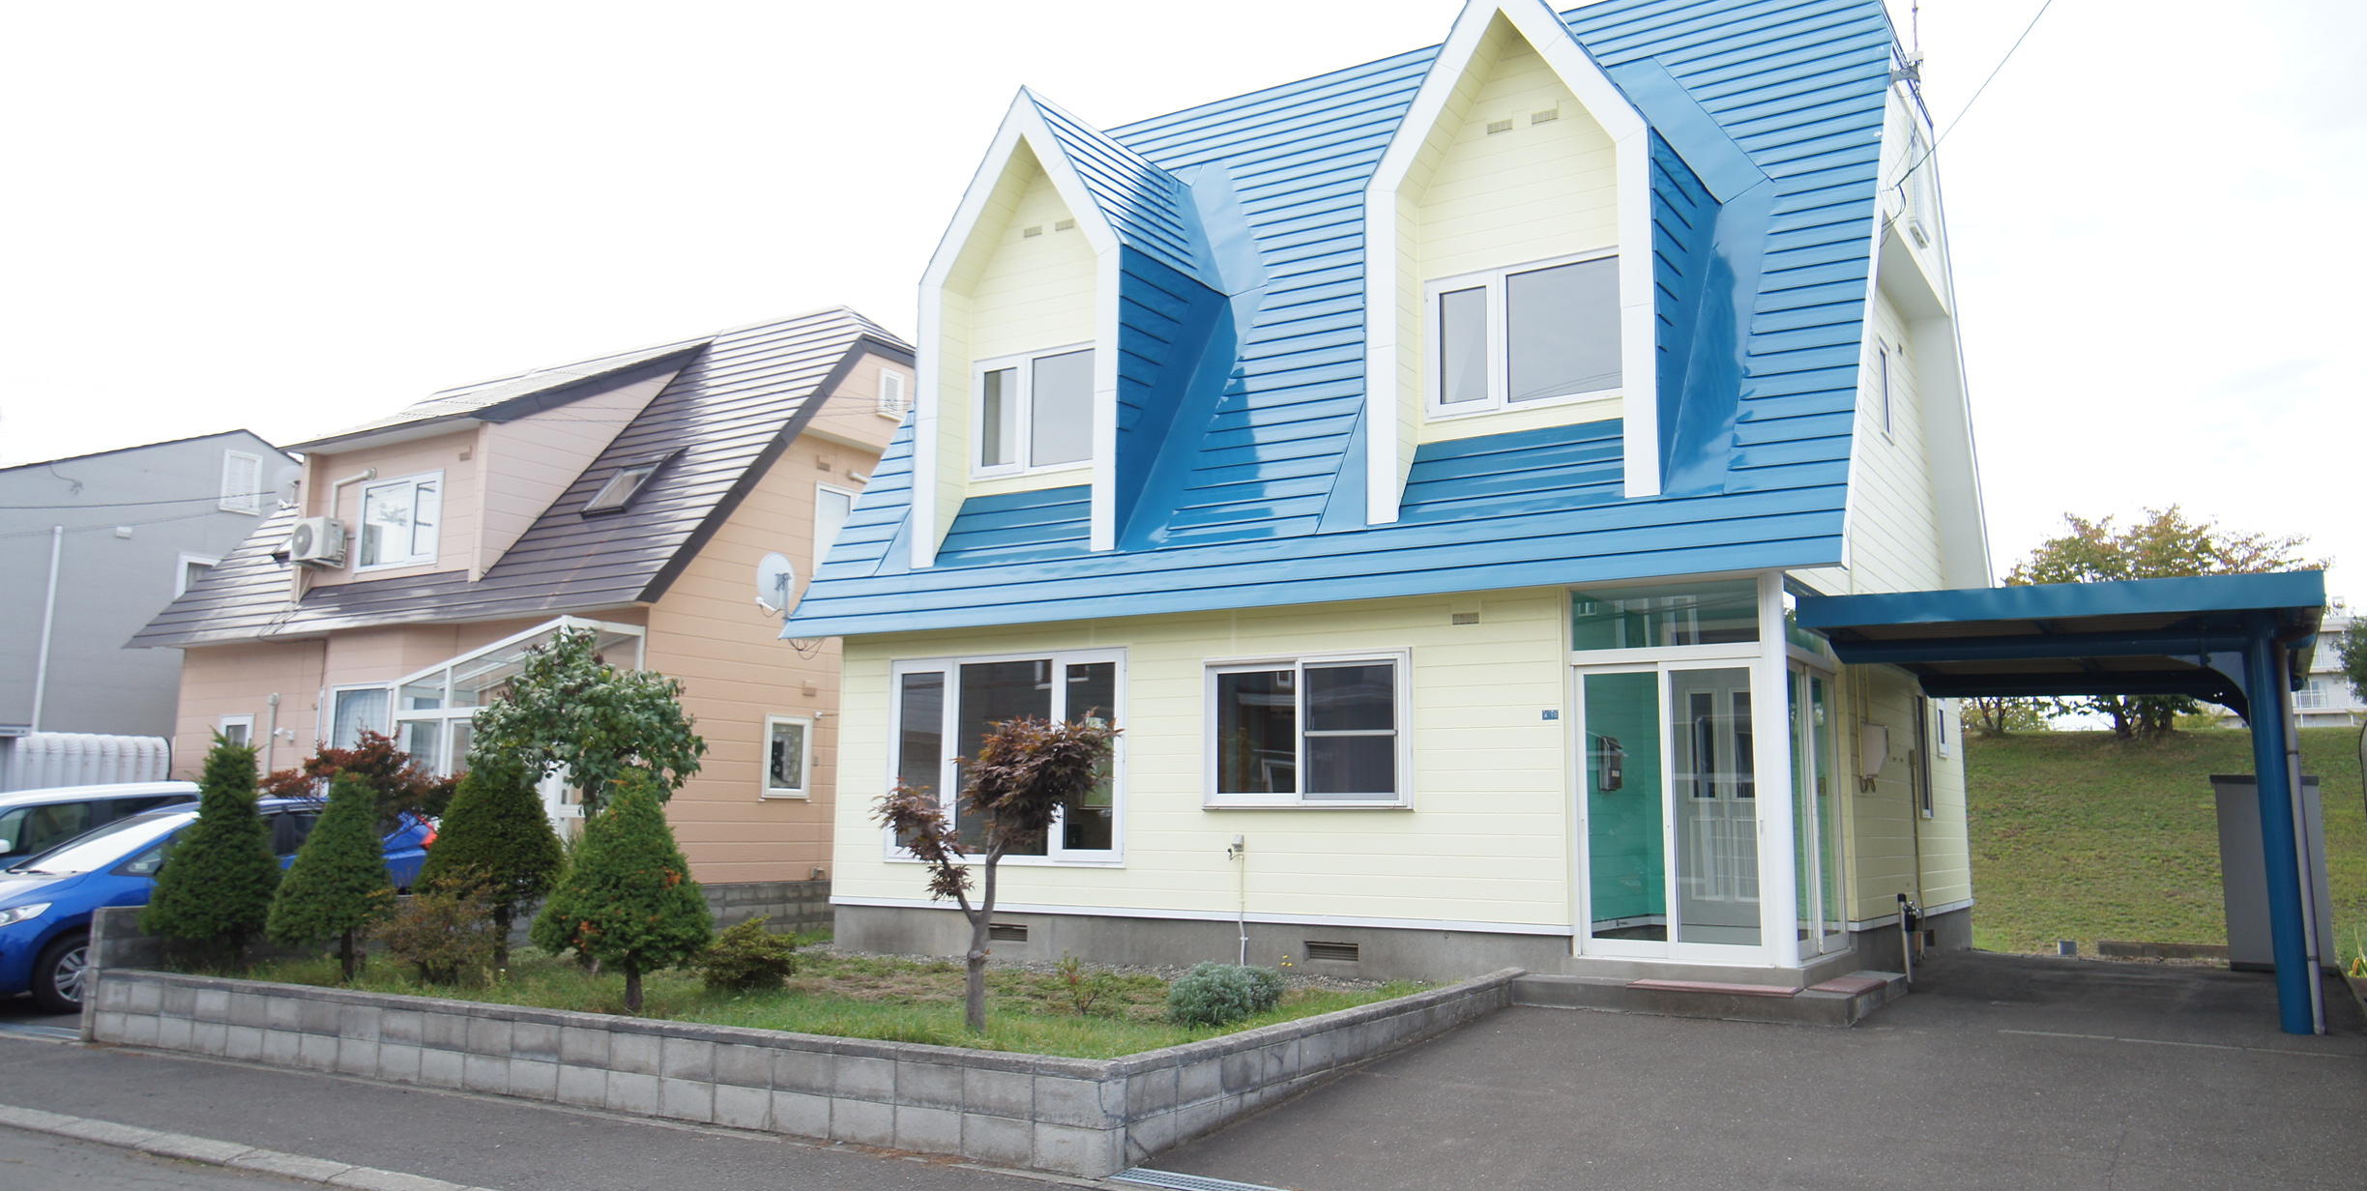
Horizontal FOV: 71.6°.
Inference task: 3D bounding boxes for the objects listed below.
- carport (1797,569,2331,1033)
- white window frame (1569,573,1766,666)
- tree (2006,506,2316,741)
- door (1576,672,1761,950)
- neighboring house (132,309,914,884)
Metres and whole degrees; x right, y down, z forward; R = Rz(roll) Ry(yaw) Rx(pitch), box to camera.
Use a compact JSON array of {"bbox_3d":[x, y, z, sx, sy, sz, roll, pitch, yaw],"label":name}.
[{"bbox_3d":[6.613,1.559,11.989,2.840,2.690,5.400,-4,-9,32],"label":"carport"},{"bbox_3d":[3.375,0.180,11.487,1.330,0.560,0.100,-4,-9,32],"label":"white window frame"},{"bbox_3d":[13.386,0.329,22.479,3.500,3.150,3.400,-4,-9,32],"label":"tree"},{"bbox_3d":[3.364,1.476,11.309,1.310,2.040,0.100,-4,-9,32],"label":"door"},{"bbox_3d":[-8.150,0.399,22.822,10.500,7.700,7.700,-4,-9,32],"label":"neighboring house"}]

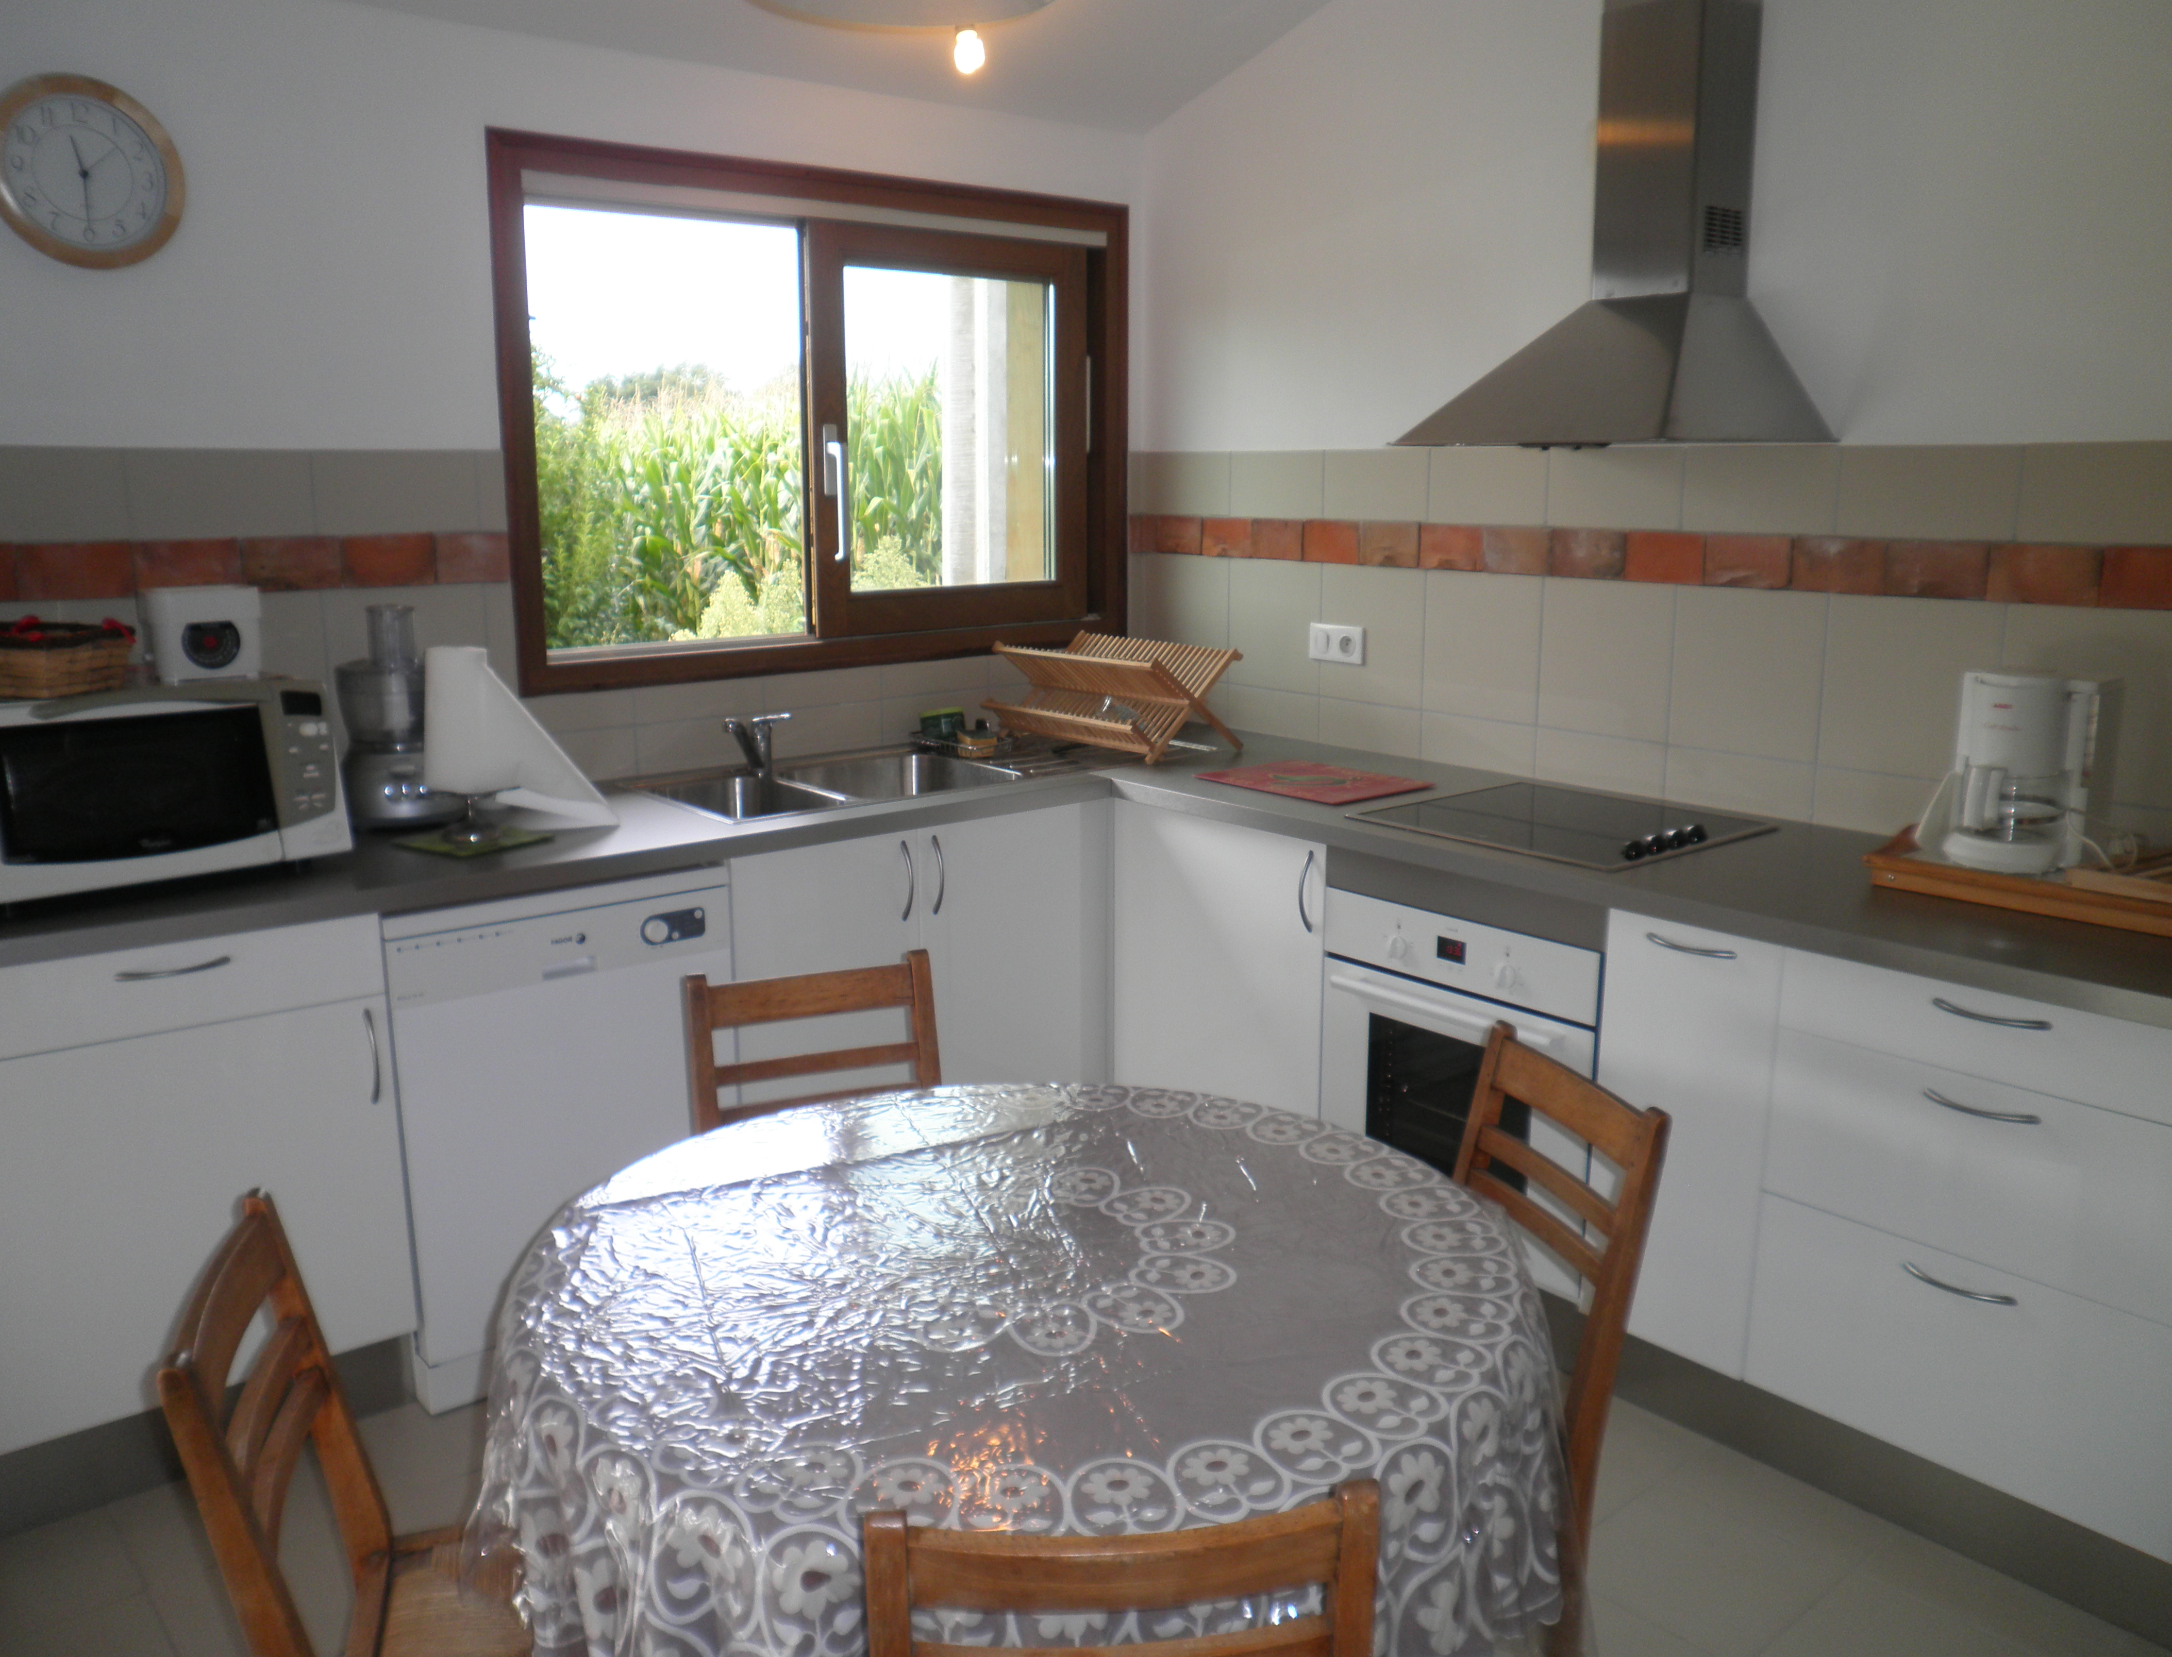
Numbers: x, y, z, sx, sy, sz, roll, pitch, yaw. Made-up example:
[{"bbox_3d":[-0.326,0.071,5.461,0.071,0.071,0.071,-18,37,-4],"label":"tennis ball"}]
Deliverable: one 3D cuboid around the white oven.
[{"bbox_3d":[0.860,0.430,3.182,0.570,0.622,0.597,-10,15,-39],"label":"white oven"}]

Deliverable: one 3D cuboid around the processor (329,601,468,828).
[{"bbox_3d":[-1.282,-0.212,3.081,0.225,0.398,0.225,-7,14,-30],"label":"processor"}]

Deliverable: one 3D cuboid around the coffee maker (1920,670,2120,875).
[{"bbox_3d":[1.463,-0.092,2.607,0.206,0.297,0.201,-11,16,-43],"label":"coffee maker"}]

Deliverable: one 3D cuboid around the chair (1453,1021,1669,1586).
[{"bbox_3d":[0.379,0.710,1.995,0.460,0.845,0.410,-3,12,-18],"label":"chair"}]

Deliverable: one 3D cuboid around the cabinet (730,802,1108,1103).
[{"bbox_3d":[-0.472,0.342,3.517,0.876,0.806,0.584,-10,15,-39],"label":"cabinet"}]

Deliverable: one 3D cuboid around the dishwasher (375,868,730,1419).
[{"bbox_3d":[-1.038,0.472,3.054,0.599,0.846,0.594,-10,15,-39],"label":"dishwasher"}]

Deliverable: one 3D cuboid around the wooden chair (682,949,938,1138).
[{"bbox_3d":[-0.308,0.644,2.234,0.403,0.846,0.463,-5,13,-21],"label":"wooden chair"}]

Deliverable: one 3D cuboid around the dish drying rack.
[{"bbox_3d":[0.070,-0.324,4.055,0.345,0.235,0.530,-10,15,-39],"label":"dish drying rack"}]

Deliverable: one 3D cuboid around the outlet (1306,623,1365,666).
[{"bbox_3d":[0.596,-0.441,3.965,0.013,0.083,0.160,-10,15,-39],"label":"outlet"}]

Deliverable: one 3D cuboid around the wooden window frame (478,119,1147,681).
[{"bbox_3d":[-0.523,-0.903,3.723,1.607,1.076,0.101,-10,15,-39],"label":"wooden window frame"}]

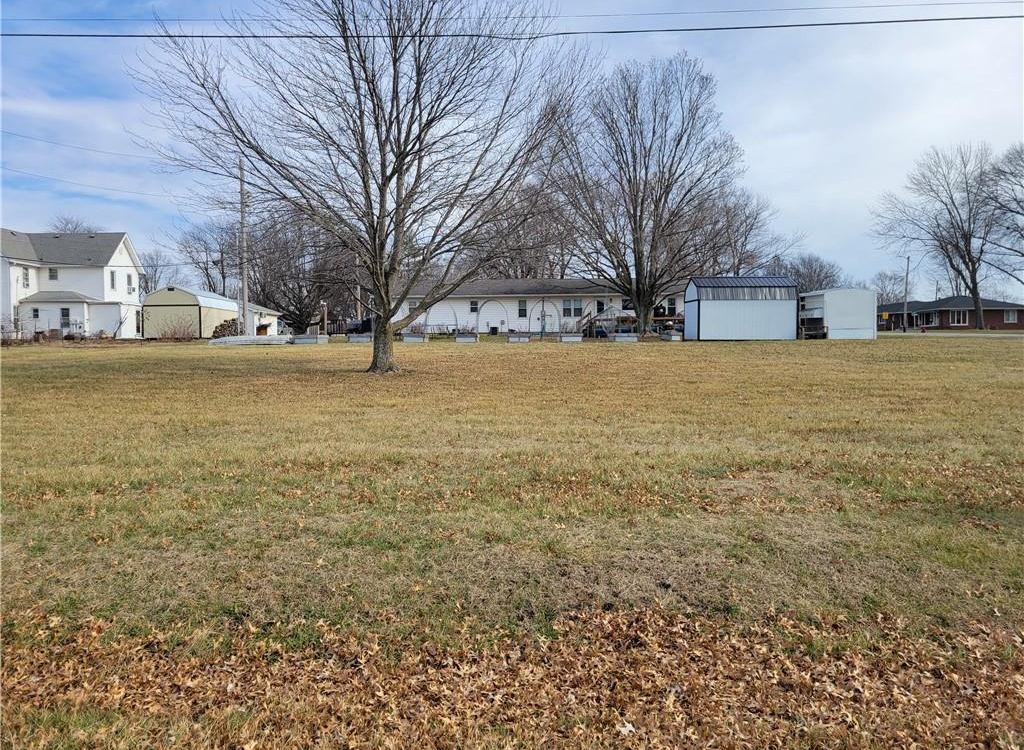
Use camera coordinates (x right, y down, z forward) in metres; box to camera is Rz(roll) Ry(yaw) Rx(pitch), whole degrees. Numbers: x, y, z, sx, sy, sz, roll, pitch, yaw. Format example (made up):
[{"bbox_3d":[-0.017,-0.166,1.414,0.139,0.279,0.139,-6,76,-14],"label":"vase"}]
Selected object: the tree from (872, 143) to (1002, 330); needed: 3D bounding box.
[{"bbox_3d":[43.933,-14.107,79.416,12.621,19.334,12.621,0,3,0],"label":"tree"}]

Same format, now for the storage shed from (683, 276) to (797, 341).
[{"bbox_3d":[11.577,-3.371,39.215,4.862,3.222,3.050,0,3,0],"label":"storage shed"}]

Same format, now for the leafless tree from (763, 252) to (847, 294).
[{"bbox_3d":[39.746,-11.203,104.589,11.068,11.110,11.068,0,3,0],"label":"leafless tree"}]

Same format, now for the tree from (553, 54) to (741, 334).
[{"bbox_3d":[8.023,-10.544,45.538,10.681,16.661,10.681,0,3,0],"label":"tree"}]

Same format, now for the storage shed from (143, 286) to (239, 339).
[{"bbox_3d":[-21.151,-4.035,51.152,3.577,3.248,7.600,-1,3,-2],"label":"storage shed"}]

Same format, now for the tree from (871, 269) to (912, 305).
[{"bbox_3d":[61.435,-11.974,124.582,6.594,10.175,6.594,0,3,0],"label":"tree"}]

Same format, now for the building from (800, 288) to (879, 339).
[{"bbox_3d":[17.750,-3.290,42.000,2.550,2.660,4.000,0,4,0],"label":"building"}]

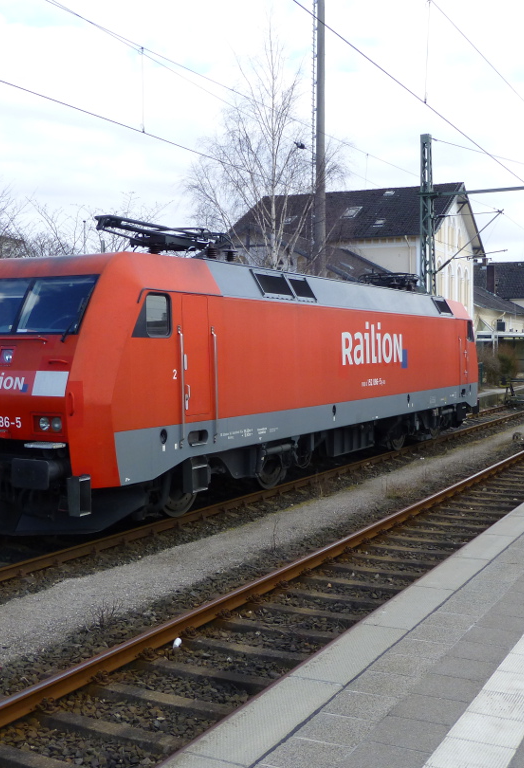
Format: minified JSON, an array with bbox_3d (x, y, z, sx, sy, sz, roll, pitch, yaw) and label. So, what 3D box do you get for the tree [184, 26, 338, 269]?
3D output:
[{"bbox_3d":[0.051,-5.511,30.300,5.400,13.300,5.200,1,3,28],"label":"tree"}]

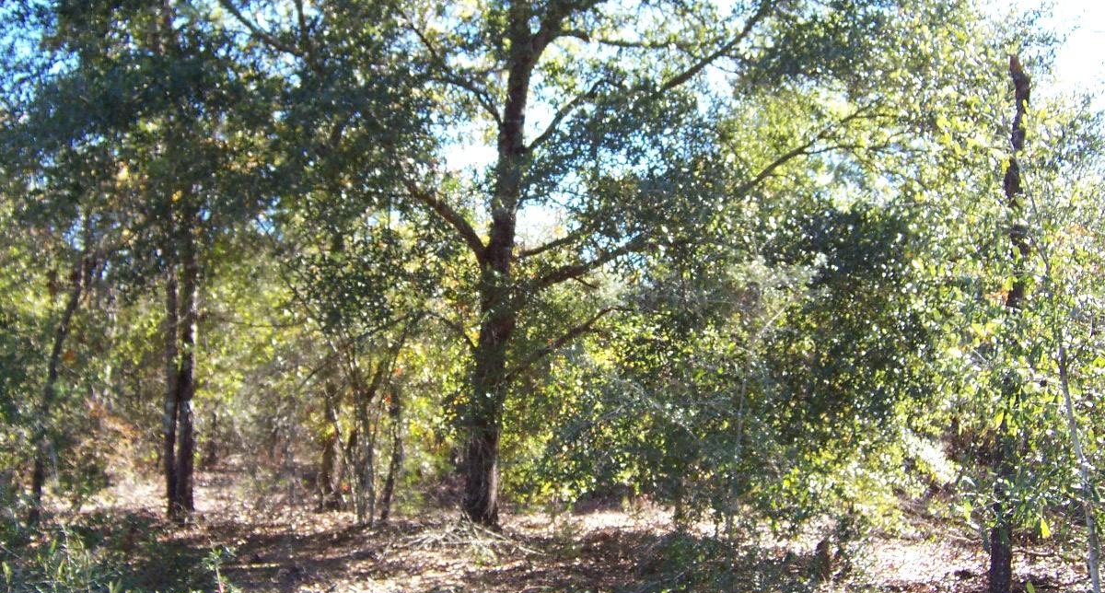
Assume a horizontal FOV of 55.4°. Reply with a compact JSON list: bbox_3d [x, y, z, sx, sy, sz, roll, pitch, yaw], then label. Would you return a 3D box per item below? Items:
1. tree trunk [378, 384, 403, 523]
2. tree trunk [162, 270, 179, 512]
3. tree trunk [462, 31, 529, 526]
[{"bbox_3d":[-2.162,2.084,14.091,0.320,1.830,0.220,0,-6,0],"label":"tree trunk"},{"bbox_3d":[-5.330,1.294,14.711,0.200,3.530,0.180,0,-6,0],"label":"tree trunk"},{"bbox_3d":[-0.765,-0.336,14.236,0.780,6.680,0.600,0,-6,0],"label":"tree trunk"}]

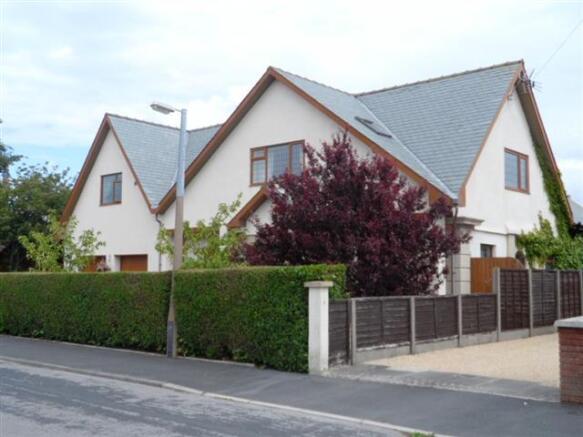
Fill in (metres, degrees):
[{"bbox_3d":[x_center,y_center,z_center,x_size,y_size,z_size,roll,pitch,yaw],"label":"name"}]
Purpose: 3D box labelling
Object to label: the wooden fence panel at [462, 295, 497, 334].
[{"bbox_3d":[4.214,2.136,15.407,0.051,0.887,1.837,-4,-6,41],"label":"wooden fence panel"}]

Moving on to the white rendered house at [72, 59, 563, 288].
[{"bbox_3d":[-0.317,-0.365,27.185,19.539,8.252,8.201,-4,-6,41],"label":"white rendered house"}]

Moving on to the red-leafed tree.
[{"bbox_3d":[1.489,0.431,16.058,5.024,4.836,4.770,0,-5,5],"label":"red-leafed tree"}]

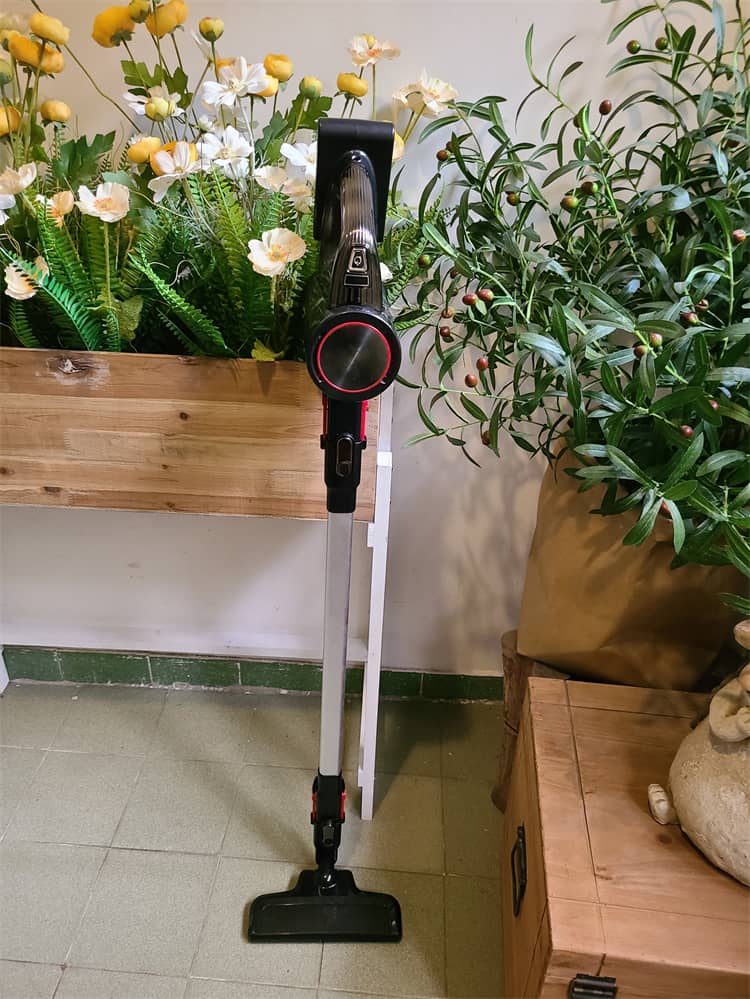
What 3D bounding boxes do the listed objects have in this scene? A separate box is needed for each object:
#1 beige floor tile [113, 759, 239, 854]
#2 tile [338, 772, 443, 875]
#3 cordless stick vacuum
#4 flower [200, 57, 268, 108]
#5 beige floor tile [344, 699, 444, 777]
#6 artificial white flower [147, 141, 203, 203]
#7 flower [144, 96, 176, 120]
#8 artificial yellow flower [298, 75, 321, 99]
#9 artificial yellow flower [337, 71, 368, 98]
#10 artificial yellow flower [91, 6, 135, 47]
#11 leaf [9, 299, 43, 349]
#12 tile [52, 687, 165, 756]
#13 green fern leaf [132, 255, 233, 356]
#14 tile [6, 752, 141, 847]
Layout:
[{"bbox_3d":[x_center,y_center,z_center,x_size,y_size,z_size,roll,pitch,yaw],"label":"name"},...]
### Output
[{"bbox_3d":[-0.370,0.583,1.429,0.200,0.010,0.200,3,33,2],"label":"beige floor tile"},{"bbox_3d":[0.029,0.607,1.416,0.200,0.010,0.200,3,33,2],"label":"tile"},{"bbox_3d":[-0.054,0.140,1.053,0.247,1.190,0.230,2,27,-2],"label":"cordless stick vacuum"},{"bbox_3d":[-0.170,-0.499,0.901,0.078,0.062,0.048,1,32,-3],"label":"flower"},{"bbox_3d":[0.041,0.499,1.584,0.200,0.010,0.200,3,33,2],"label":"beige floor tile"},{"bbox_3d":[-0.247,-0.406,0.929,0.069,0.069,0.052,-1,32,-6],"label":"artificial white flower"},{"bbox_3d":[-0.266,-0.483,0.928,0.036,0.027,0.036,4,32,2],"label":"flower"},{"bbox_3d":[-0.081,-0.508,0.923,0.027,0.026,0.027,4,32,2],"label":"artificial yellow flower"},{"bbox_3d":[-0.028,-0.507,0.920,0.039,0.028,0.039,4,32,2],"label":"artificial yellow flower"},{"bbox_3d":[-0.312,-0.563,0.895,0.051,0.046,0.048,-5,33,-12],"label":"artificial yellow flower"},{"bbox_3d":[-0.463,-0.230,0.994,0.035,0.089,0.022,-22,33,-19],"label":"leaf"},{"bbox_3d":[-0.557,0.469,1.595,0.200,0.010,0.182,4,32,2],"label":"tile"},{"bbox_3d":[-0.234,-0.235,0.921,0.050,0.158,0.035,-53,27,-17],"label":"green fern leaf"},{"bbox_3d":[-0.569,0.571,1.436,0.200,0.010,0.200,3,33,2],"label":"tile"}]

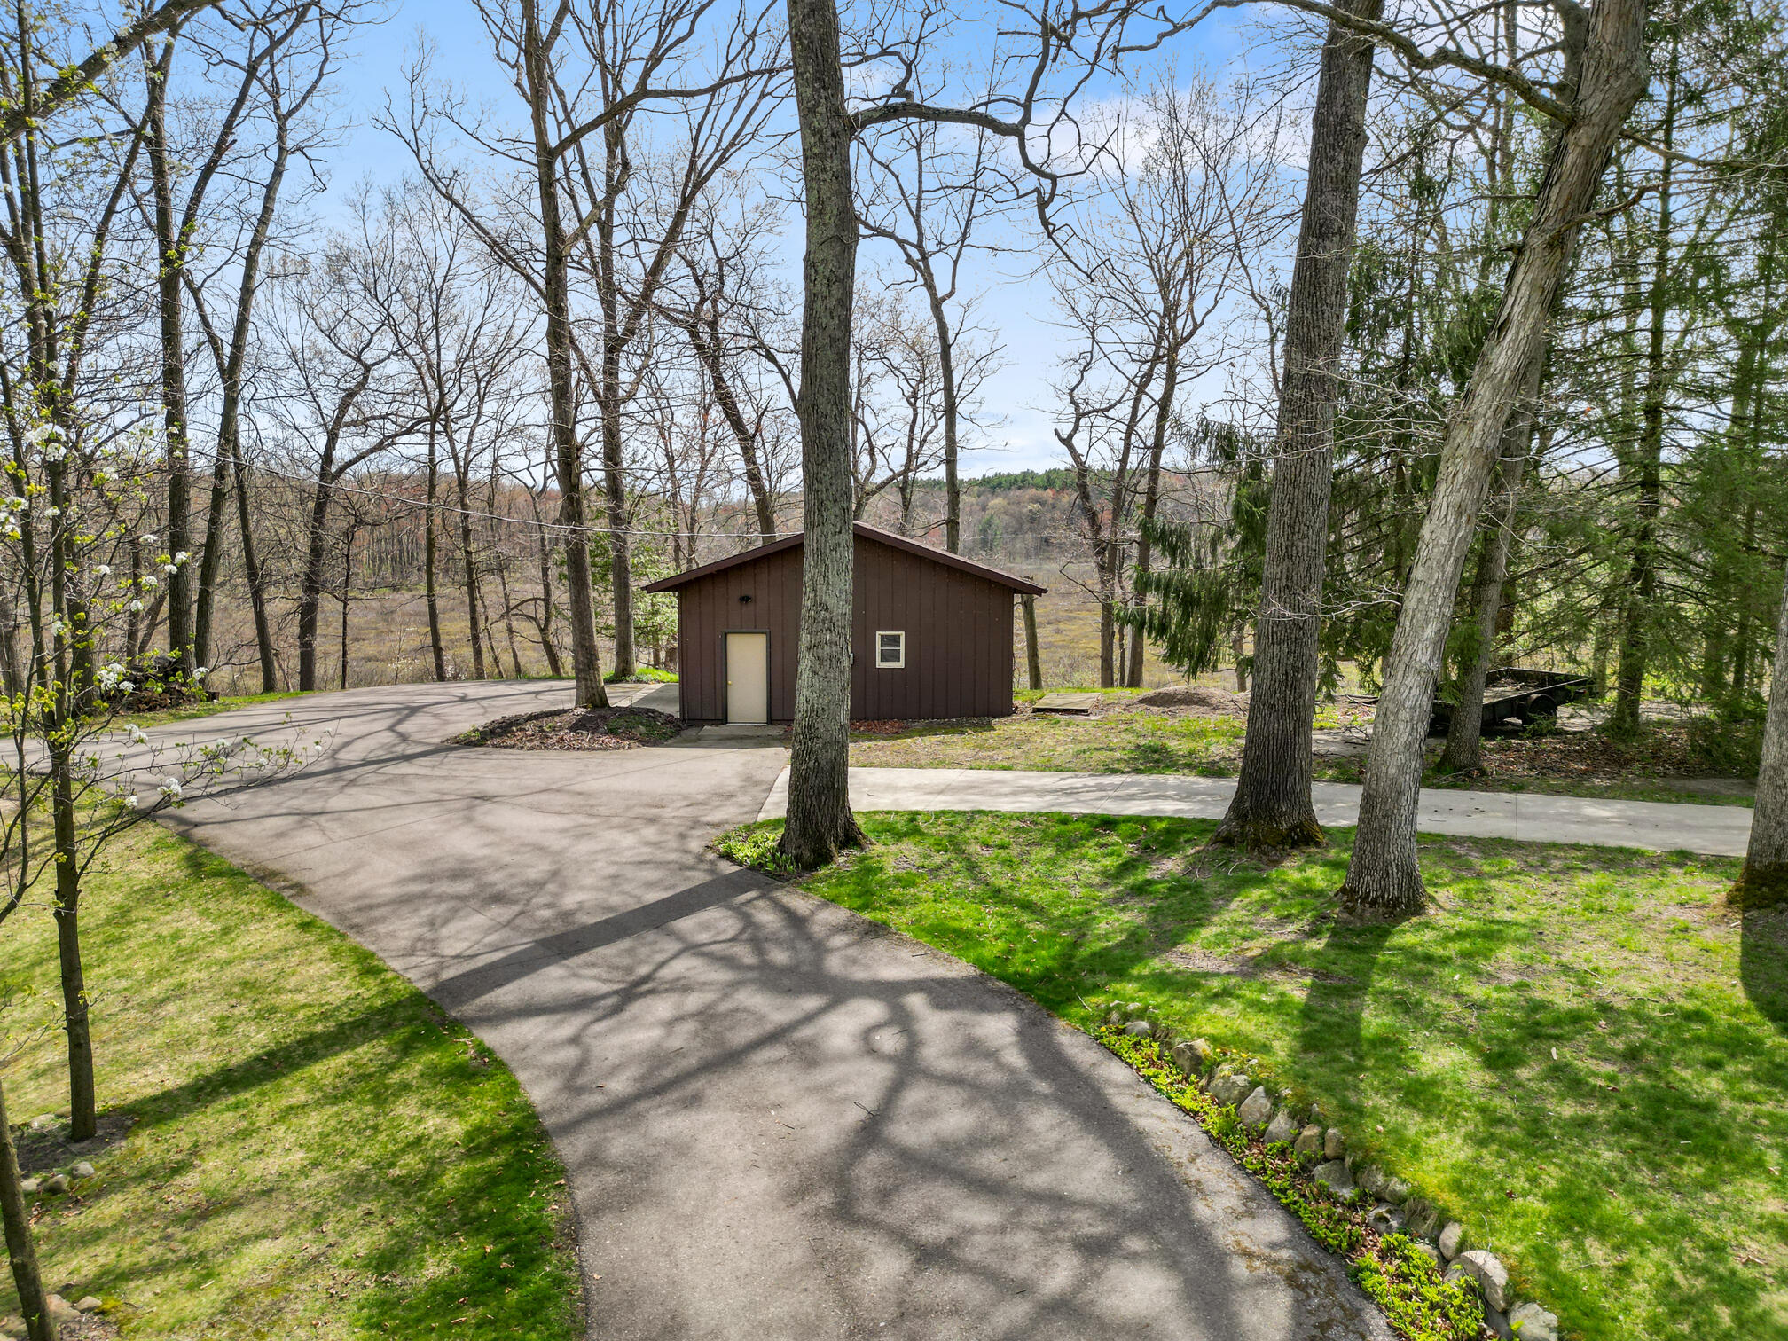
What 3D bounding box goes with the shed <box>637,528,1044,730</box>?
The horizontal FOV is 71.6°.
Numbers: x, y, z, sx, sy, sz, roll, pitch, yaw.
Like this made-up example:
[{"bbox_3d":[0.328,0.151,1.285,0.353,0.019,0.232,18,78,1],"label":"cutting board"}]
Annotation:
[{"bbox_3d":[-0.986,-1.435,30.908,8.803,4.488,7.700,0,7,1],"label":"shed"}]

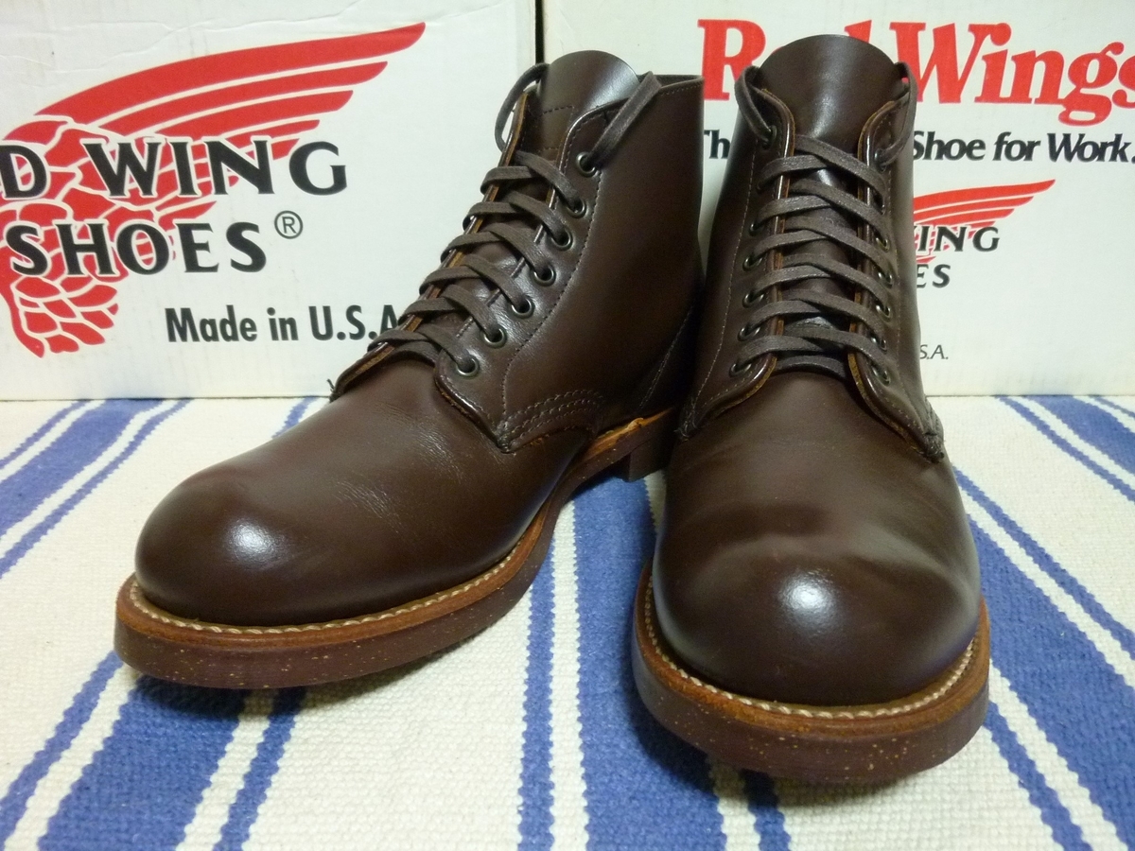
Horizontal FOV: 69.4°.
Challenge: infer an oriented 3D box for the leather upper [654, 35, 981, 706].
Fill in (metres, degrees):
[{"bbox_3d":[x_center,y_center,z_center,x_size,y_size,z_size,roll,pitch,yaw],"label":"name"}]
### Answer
[{"bbox_3d":[0.092,-0.057,0.289,0.102,0.154,0.284,5,23,13],"label":"leather upper"}]

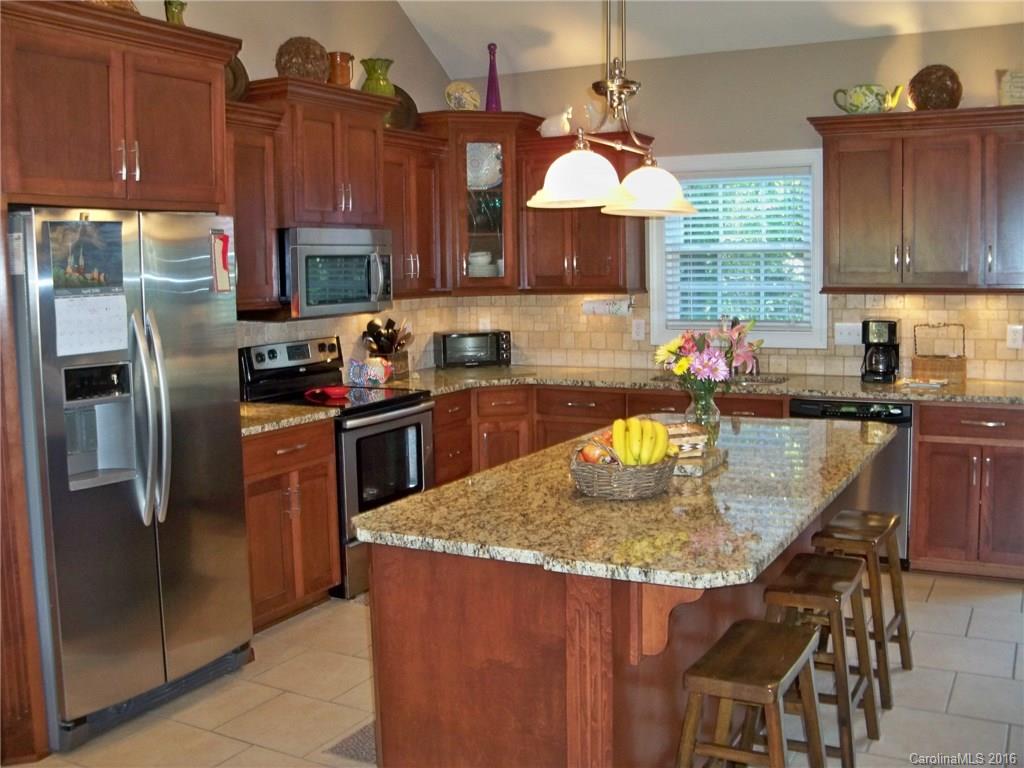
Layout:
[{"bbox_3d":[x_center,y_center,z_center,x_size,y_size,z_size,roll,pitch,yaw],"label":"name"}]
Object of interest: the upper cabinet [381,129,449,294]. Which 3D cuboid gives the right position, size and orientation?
[{"bbox_3d":[-0.666,-0.935,5.880,0.370,0.880,0.730,3,7,28],"label":"upper cabinet"}]

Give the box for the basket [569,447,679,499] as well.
[{"bbox_3d":[0.322,0.248,2.980,0.310,0.112,0.290,0,6,6],"label":"basket"}]

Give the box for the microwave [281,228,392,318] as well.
[{"bbox_3d":[-0.996,-0.567,5.258,0.430,0.416,0.760,3,7,28],"label":"microwave"}]

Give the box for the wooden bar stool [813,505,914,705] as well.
[{"bbox_3d":[1.264,0.802,3.830,0.330,0.610,0.440,3,8,29],"label":"wooden bar stool"}]

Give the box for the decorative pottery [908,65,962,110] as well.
[{"bbox_3d":[2.153,-1.487,5.265,0.265,0.260,0.265,3,8,29],"label":"decorative pottery"}]

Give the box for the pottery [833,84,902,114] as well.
[{"bbox_3d":[1.839,-1.463,5.365,0.345,0.170,0.190,3,7,28],"label":"pottery"}]

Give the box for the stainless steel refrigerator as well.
[{"bbox_3d":[-1.541,0.271,3.796,0.800,1.750,0.880,3,7,28],"label":"stainless steel refrigerator"}]

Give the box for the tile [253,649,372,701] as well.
[{"bbox_3d":[-0.742,1.119,3.992,0.398,0.010,0.367,3,8,29],"label":"tile"}]

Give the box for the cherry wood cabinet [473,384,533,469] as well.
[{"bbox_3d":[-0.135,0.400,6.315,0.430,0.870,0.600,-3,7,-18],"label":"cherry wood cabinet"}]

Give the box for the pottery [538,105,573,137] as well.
[{"bbox_3d":[0.262,-1.589,6.242,0.180,0.190,0.130,3,7,28],"label":"pottery"}]

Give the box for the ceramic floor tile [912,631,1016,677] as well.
[{"bbox_3d":[1.776,1.075,4.096,0.390,0.010,0.410,3,8,29],"label":"ceramic floor tile"}]

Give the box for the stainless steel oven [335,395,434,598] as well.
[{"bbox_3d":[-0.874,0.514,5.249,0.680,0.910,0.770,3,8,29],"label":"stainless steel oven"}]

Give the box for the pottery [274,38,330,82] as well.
[{"bbox_3d":[-1.017,-1.551,5.002,0.250,0.245,0.250,-1,7,0],"label":"pottery"}]

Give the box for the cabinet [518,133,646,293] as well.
[{"bbox_3d":[0.425,-1.007,6.270,0.720,0.912,0.367,3,7,28],"label":"cabinet"}]

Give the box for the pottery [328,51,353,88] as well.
[{"bbox_3d":[-0.897,-1.624,5.419,0.135,0.220,0.135,-1,6,0],"label":"pottery"}]

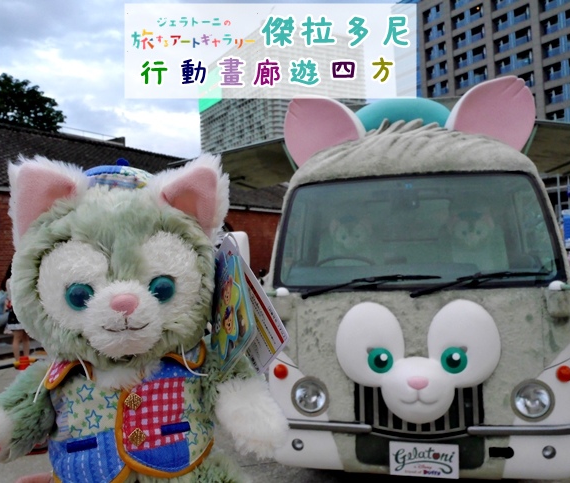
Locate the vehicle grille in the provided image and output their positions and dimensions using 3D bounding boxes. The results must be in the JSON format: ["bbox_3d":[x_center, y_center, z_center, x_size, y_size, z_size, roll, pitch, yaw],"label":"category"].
[{"bbox_3d":[0.632,0.801,2.604,0.585,0.265,0.090,-2,-3,10],"label":"vehicle grille"}]

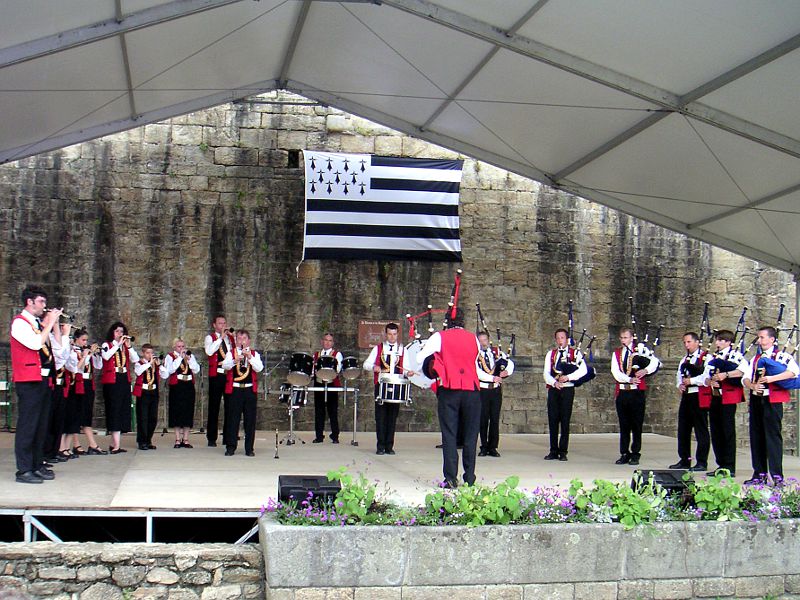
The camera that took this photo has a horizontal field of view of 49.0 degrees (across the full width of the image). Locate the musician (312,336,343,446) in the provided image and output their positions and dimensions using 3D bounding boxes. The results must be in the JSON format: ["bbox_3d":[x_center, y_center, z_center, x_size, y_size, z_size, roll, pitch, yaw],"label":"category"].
[{"bbox_3d":[-1.155,1.391,13.800,0.500,1.730,0.400,2,-5,-3],"label":"musician"}]

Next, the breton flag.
[{"bbox_3d":[-0.319,-1.745,16.475,2.980,1.970,0.070,2,-5,-12],"label":"breton flag"}]

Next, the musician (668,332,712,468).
[{"bbox_3d":[3.655,1.277,11.050,0.420,1.740,0.500,5,-6,-33],"label":"musician"}]

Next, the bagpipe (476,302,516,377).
[{"bbox_3d":[1.312,0.534,12.188,0.520,1.020,0.420,1,-5,8],"label":"bagpipe"}]

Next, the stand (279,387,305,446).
[{"bbox_3d":[-1.659,1.762,13.547,0.380,0.880,0.380,2,-5,-5],"label":"stand"}]

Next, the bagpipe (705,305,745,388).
[{"bbox_3d":[3.860,0.572,10.350,0.500,1.030,0.450,3,-5,-21],"label":"bagpipe"}]

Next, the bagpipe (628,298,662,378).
[{"bbox_3d":[3.202,0.504,11.500,0.500,1.080,0.480,-2,-6,35],"label":"bagpipe"}]

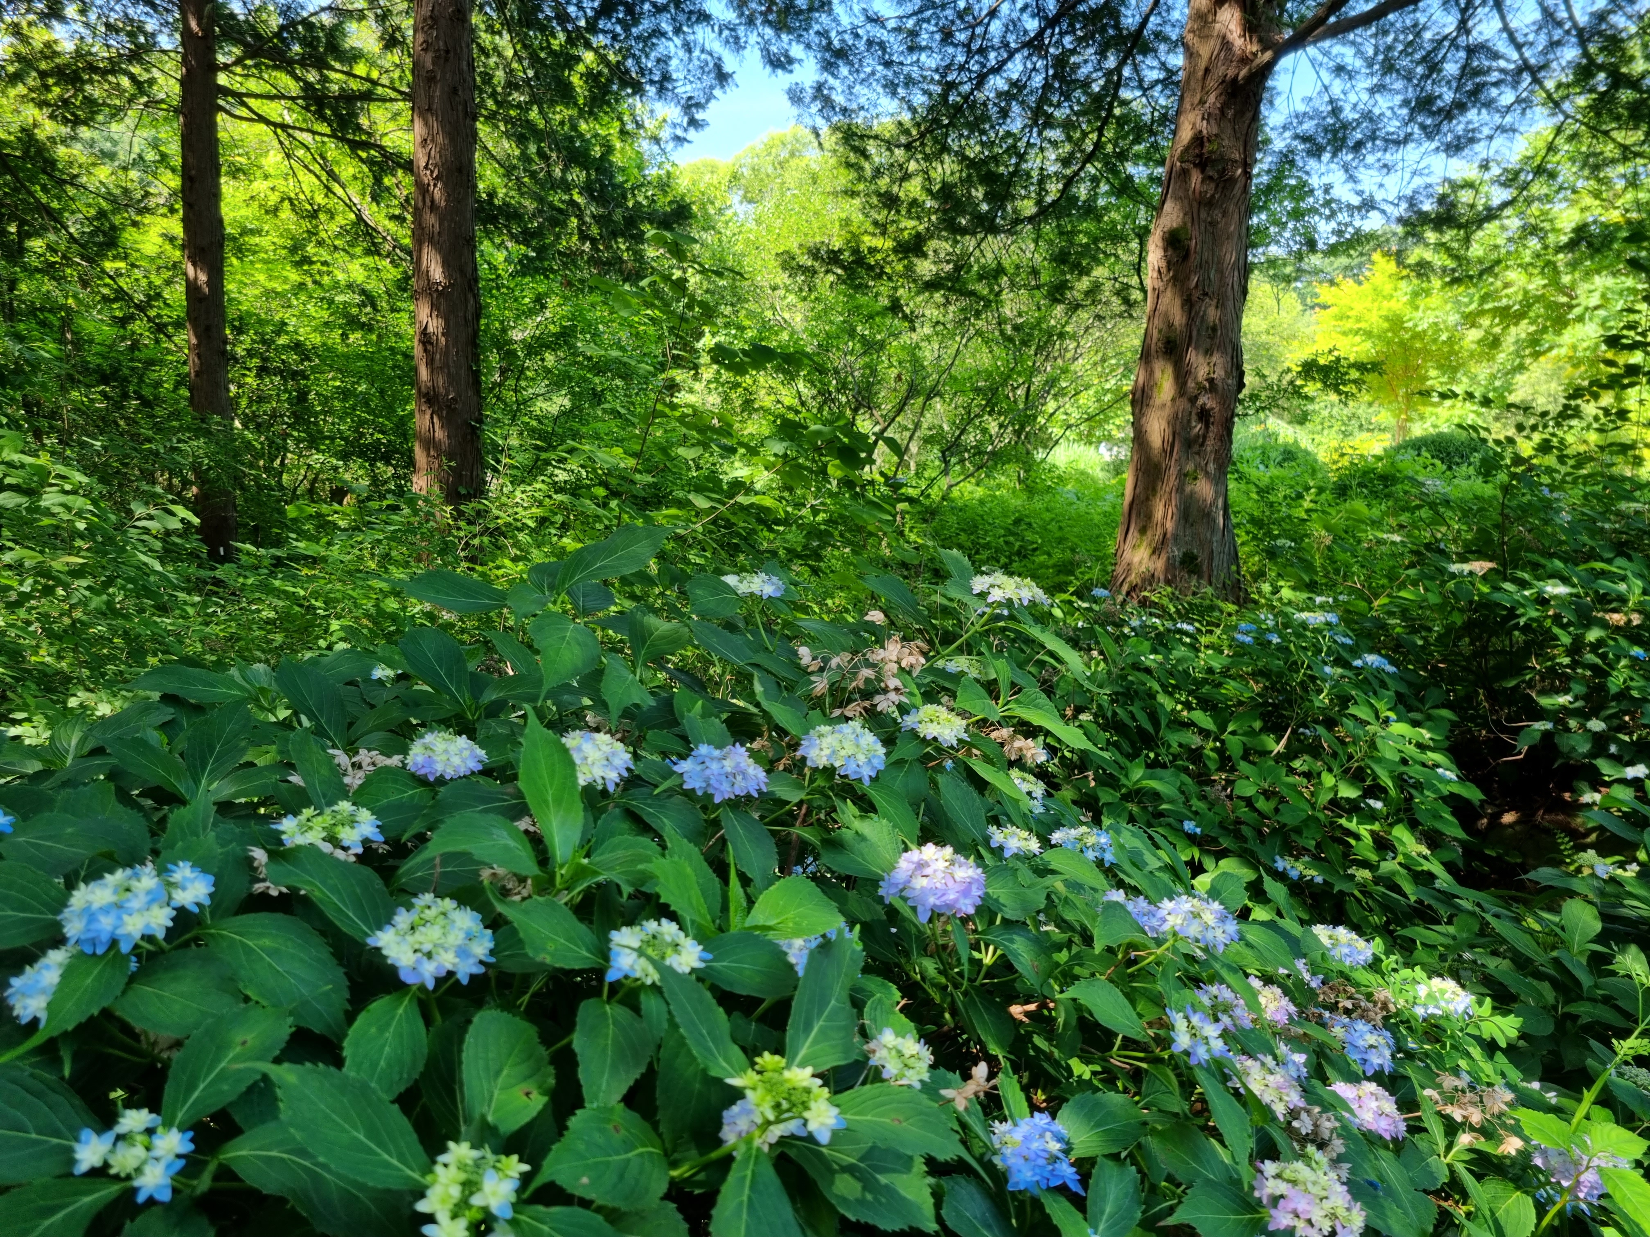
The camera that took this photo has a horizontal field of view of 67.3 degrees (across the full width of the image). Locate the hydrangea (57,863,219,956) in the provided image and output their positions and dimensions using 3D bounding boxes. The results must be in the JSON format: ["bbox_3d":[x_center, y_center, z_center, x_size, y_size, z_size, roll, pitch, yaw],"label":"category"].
[{"bbox_3d":[-0.621,0.262,1.120,0.132,0.075,0.105,-4,8,-30],"label":"hydrangea"}]

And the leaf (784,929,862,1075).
[{"bbox_3d":[-0.002,0.328,1.060,0.063,0.105,0.060,0,7,0],"label":"leaf"}]

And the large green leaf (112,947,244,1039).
[{"bbox_3d":[-0.581,0.340,1.120,0.130,0.030,0.080,20,44,9],"label":"large green leaf"}]

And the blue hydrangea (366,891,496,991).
[{"bbox_3d":[-0.381,0.314,1.200,0.116,0.075,0.116,0,26,0],"label":"blue hydrangea"}]

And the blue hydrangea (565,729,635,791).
[{"bbox_3d":[-0.308,0.190,1.660,0.102,0.075,0.100,-1,7,-11],"label":"blue hydrangea"}]

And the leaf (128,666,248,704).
[{"bbox_3d":[-0.951,0.099,1.850,0.175,0.050,0.100,-4,8,-27],"label":"leaf"}]

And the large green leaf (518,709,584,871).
[{"bbox_3d":[-0.294,0.183,1.330,0.066,0.170,0.030,-7,-15,-11],"label":"large green leaf"}]

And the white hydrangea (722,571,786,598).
[{"bbox_3d":[-0.117,-0.055,2.050,0.105,0.045,0.100,0,7,0],"label":"white hydrangea"}]

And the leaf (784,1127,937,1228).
[{"bbox_3d":[0.021,0.408,0.905,0.149,0.030,0.080,14,38,37],"label":"leaf"}]

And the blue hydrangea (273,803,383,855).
[{"bbox_3d":[-0.545,0.231,1.360,0.118,0.050,0.110,0,10,0],"label":"blue hydrangea"}]

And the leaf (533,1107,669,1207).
[{"bbox_3d":[-0.180,0.433,1.000,0.115,0.030,0.075,-15,45,-12],"label":"leaf"}]

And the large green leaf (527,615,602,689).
[{"bbox_3d":[-0.359,0.048,1.680,0.095,0.122,0.035,19,-36,-11],"label":"large green leaf"}]

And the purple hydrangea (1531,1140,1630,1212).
[{"bbox_3d":[0.841,0.621,1.380,0.105,0.070,0.100,5,8,33],"label":"purple hydrangea"}]

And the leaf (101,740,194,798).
[{"bbox_3d":[-0.907,0.202,1.660,0.141,0.035,0.085,33,21,0],"label":"leaf"}]

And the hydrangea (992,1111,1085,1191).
[{"bbox_3d":[0.216,0.548,1.270,0.095,0.080,0.090,4,24,11],"label":"hydrangea"}]

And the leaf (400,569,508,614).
[{"bbox_3d":[-0.510,-0.036,1.700,0.155,0.030,0.075,10,38,6],"label":"leaf"}]

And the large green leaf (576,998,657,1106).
[{"bbox_3d":[-0.204,0.418,1.198,0.075,0.030,0.104,-4,51,0],"label":"large green leaf"}]

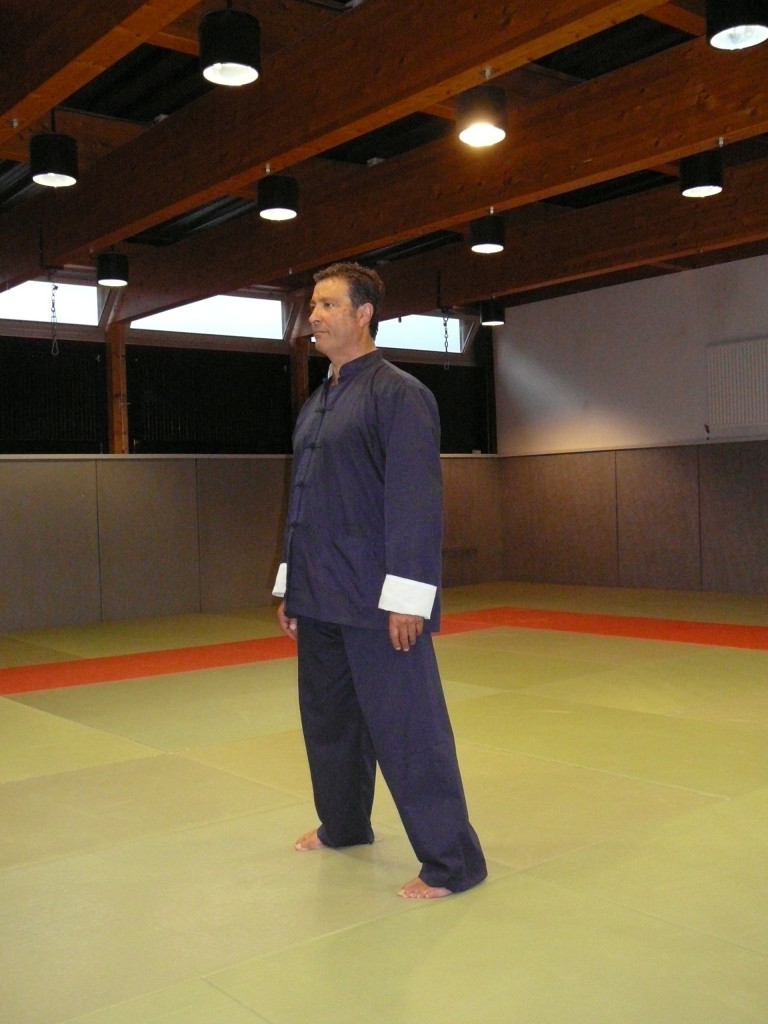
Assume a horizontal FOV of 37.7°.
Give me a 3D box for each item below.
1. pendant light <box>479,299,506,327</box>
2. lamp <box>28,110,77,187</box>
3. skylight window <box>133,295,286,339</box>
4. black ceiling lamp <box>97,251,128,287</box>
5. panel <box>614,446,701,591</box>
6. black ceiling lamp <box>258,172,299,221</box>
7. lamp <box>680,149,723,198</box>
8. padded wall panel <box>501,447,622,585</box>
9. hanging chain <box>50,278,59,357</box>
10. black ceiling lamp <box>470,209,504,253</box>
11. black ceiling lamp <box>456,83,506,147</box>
[{"bbox_3d":[1.077,-1.964,11.119,0.228,0.205,0.228,-2,1,0],"label":"pendant light"},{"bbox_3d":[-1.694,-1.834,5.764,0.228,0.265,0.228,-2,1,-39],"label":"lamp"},{"bbox_3d":[-1.667,-1.877,10.704,1.700,0.400,0.080,-2,1,-39],"label":"skylight window"},{"bbox_3d":[-2.042,-1.828,8.469,0.228,0.205,0.228,-2,1,-39],"label":"black ceiling lamp"},{"bbox_3d":[2.755,0.068,11.270,0.070,1.430,1.022,-2,1,-39],"label":"panel"},{"bbox_3d":[-0.624,-1.850,6.612,0.228,0.205,0.228,-2,1,0],"label":"black ceiling lamp"},{"bbox_3d":[1.805,-1.926,6.391,0.228,0.205,0.228,-2,1,0],"label":"lamp"},{"bbox_3d":[1.899,0.082,12.328,0.070,1.430,1.701,-2,1,-39],"label":"padded wall panel"},{"bbox_3d":[-2.163,-1.282,7.374,0.046,0.521,0.035,-2,1,-39],"label":"hanging chain"},{"bbox_3d":[0.701,-1.907,7.652,0.228,0.205,0.228,-2,1,0],"label":"black ceiling lamp"},{"bbox_3d":[0.457,-1.867,5.254,0.228,0.205,0.228,-2,1,0],"label":"black ceiling lamp"}]

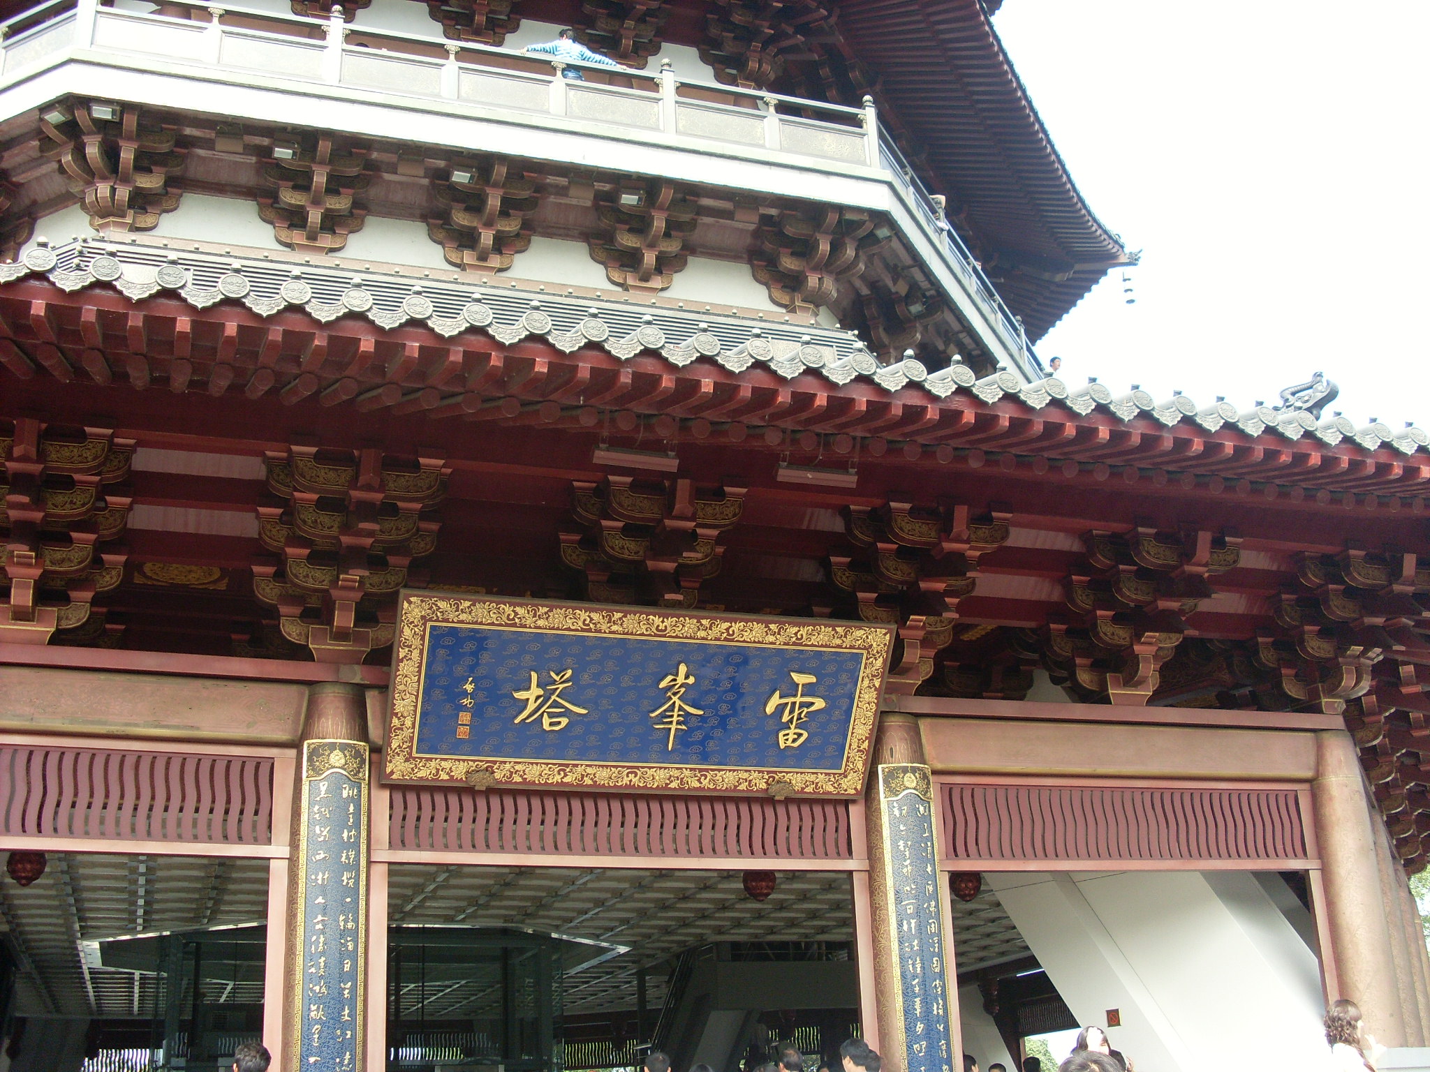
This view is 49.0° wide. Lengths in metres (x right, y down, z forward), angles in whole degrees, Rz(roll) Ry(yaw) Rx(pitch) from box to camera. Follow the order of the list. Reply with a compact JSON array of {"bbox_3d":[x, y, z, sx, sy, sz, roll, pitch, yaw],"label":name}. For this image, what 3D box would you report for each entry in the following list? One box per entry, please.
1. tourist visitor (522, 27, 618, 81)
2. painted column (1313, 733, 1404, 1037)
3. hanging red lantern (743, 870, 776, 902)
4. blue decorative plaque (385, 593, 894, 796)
[{"bbox_3d":[-1.795,-5.740,19.834,1.380,1.680,0.450,5,-22,-18],"label":"tourist visitor"},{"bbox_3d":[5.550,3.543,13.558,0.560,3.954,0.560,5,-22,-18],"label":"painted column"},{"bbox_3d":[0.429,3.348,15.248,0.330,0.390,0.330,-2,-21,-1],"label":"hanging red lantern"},{"bbox_3d":[-0.523,1.210,11.627,3.781,1.459,0.130,5,13,-18],"label":"blue decorative plaque"}]

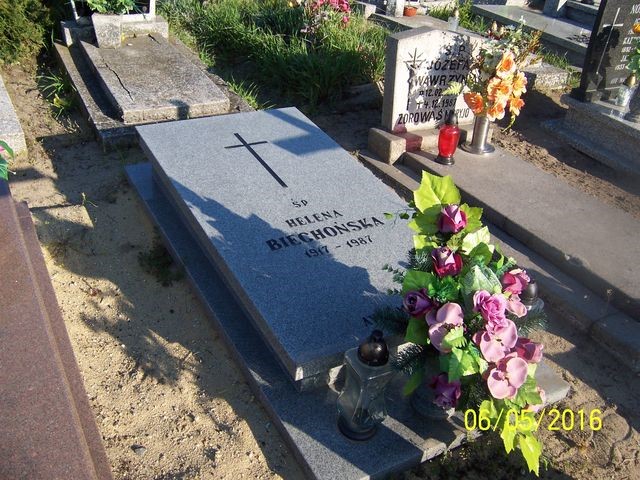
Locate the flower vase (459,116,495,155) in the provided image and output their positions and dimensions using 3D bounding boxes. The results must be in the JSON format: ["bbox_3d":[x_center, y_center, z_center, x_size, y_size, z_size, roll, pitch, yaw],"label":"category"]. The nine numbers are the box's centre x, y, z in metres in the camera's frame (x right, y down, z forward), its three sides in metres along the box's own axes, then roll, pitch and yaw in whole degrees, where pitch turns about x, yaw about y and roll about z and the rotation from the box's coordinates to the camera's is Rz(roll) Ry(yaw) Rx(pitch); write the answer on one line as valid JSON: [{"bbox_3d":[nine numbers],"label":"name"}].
[{"bbox_3d":[0.763,-0.515,2.872,0.152,0.187,0.152,0,35,0],"label":"flower vase"}]

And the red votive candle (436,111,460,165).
[{"bbox_3d":[0.581,-0.460,2.736,0.093,0.246,0.093,0,35,0],"label":"red votive candle"}]

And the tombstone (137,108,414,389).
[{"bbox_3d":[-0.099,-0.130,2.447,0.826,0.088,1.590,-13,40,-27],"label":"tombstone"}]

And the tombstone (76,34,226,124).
[{"bbox_3d":[-1.028,-0.992,3.685,0.564,0.088,1.212,-14,38,-24],"label":"tombstone"}]

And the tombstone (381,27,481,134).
[{"bbox_3d":[0.582,-0.799,3.019,0.467,0.481,0.098,-11,36,-16],"label":"tombstone"}]

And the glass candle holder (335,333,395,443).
[{"bbox_3d":[0.120,0.391,1.613,0.113,0.346,0.113,-8,35,-18],"label":"glass candle holder"}]

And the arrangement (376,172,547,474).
[{"bbox_3d":[0.379,0.215,1.670,0.432,0.590,0.373,-11,36,-16],"label":"arrangement"}]

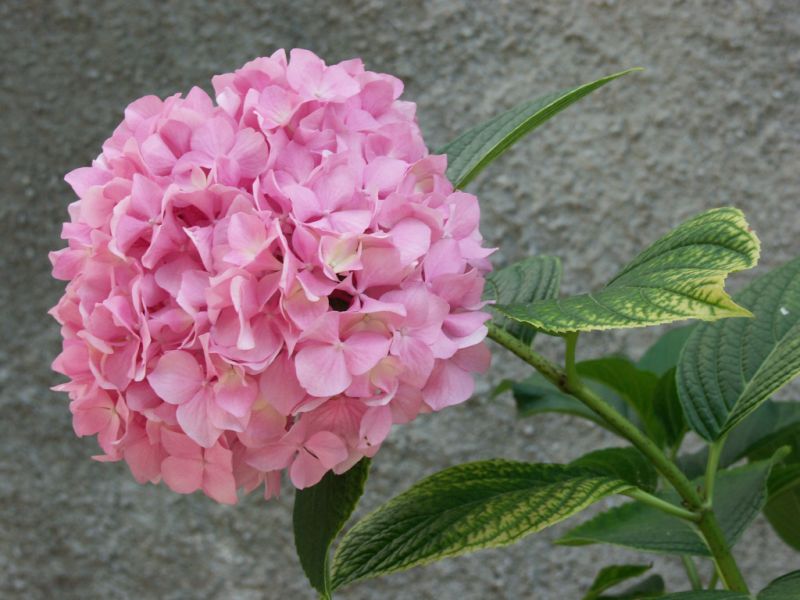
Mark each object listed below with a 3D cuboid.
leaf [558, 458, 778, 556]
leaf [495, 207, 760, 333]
[{"bbox_3d":[0.109,0.084,1.010,0.090,0.036,0.055,0,23,0],"label":"leaf"},{"bbox_3d":[0.088,-0.012,0.970,0.104,0.042,0.060,3,25,-8],"label":"leaf"}]

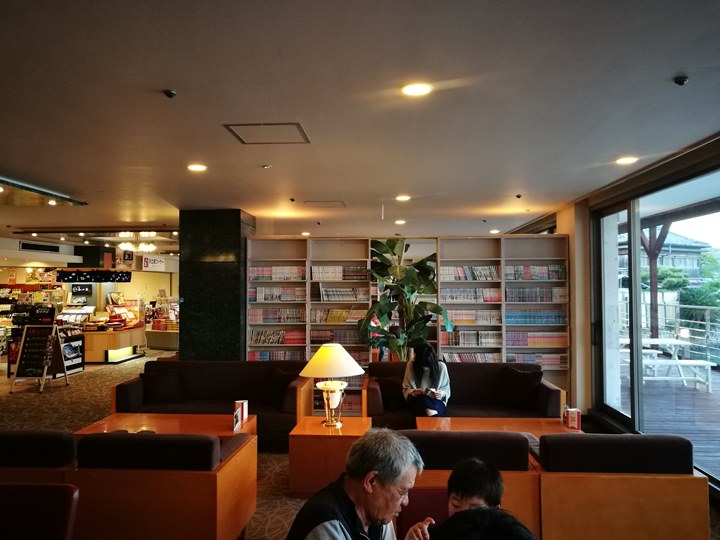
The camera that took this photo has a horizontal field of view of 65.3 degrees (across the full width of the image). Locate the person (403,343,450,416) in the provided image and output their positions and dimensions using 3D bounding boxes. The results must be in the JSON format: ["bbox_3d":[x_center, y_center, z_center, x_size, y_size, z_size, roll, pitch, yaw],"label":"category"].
[{"bbox_3d":[0.630,1.200,5.262,0.470,1.020,0.740,0,-2,3],"label":"person"}]

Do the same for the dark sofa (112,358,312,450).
[{"bbox_3d":[-1.436,1.357,5.767,1.815,0.755,0.900,0,-2,3],"label":"dark sofa"}]

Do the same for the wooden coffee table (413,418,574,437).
[{"bbox_3d":[1.087,1.462,4.425,1.265,0.440,0.670,0,-2,3],"label":"wooden coffee table"}]

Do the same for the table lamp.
[{"bbox_3d":[-0.224,0.926,4.558,0.530,0.650,0.530,0,-2,3],"label":"table lamp"}]

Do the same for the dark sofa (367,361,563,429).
[{"bbox_3d":[0.958,1.336,5.502,1.815,0.760,0.900,0,-2,3],"label":"dark sofa"}]

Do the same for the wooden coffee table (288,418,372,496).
[{"bbox_3d":[-0.212,1.470,4.493,0.605,0.440,0.575,0,-2,3],"label":"wooden coffee table"}]

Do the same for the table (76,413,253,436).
[{"bbox_3d":[-1.549,1.478,4.577,1.280,0.440,0.670,0,-2,3],"label":"table"}]

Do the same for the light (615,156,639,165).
[{"bbox_3d":[2.173,-0.894,4.571,0.170,0.030,0.170,0,-2,3],"label":"light"}]

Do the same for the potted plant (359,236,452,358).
[{"bbox_3d":[0.520,0.694,6.364,1.080,2.100,0.950,0,-2,3],"label":"potted plant"}]

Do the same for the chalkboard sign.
[{"bbox_3d":[-4.947,1.347,8.691,0.470,0.980,0.660,0,-2,3],"label":"chalkboard sign"}]

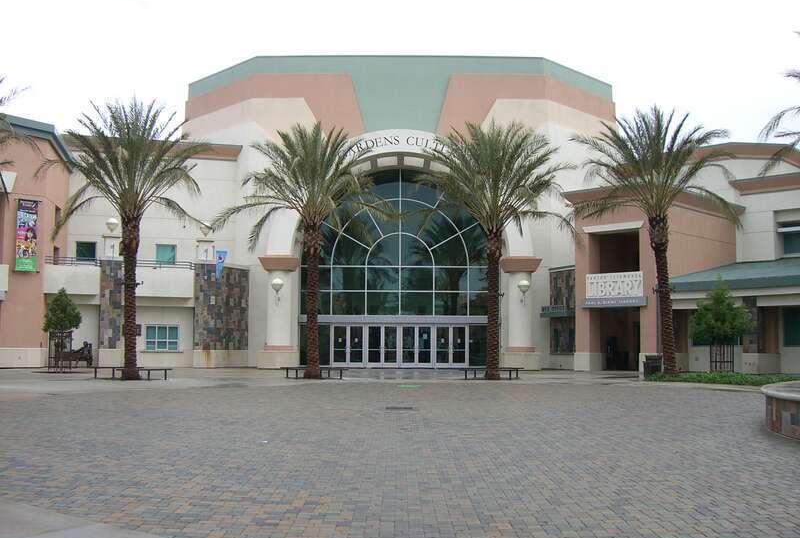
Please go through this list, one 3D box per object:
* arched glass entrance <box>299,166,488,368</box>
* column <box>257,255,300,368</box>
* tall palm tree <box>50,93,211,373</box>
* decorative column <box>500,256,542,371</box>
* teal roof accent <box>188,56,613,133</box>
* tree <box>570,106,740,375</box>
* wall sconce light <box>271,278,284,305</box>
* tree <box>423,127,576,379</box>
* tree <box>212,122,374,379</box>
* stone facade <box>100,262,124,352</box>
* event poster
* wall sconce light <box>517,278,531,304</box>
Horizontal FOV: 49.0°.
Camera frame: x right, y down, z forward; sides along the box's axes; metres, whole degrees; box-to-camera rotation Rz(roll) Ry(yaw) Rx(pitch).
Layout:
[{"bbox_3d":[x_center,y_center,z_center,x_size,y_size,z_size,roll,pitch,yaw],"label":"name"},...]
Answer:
[{"bbox_3d":[-0.014,-0.189,48.920,11.158,11.280,0.700,0,-5,0],"label":"arched glass entrance"},{"bbox_3d":[-6.632,2.380,48.058,2.200,6.052,1.900,0,-4,0],"label":"column"},{"bbox_3d":[-10.995,-1.271,35.704,6.293,11.447,6.165,0,-4,0],"label":"tall palm tree"},{"bbox_3d":[6.169,2.324,45.110,2.107,5.713,1.700,0,-5,0],"label":"decorative column"},{"bbox_3d":[0.017,-9.129,49.381,25.074,4.143,5.000,0,-5,0],"label":"teal roof accent"},{"bbox_3d":[9.997,-1.156,34.203,6.670,10.614,6.400,0,-5,0],"label":"tree"},{"bbox_3d":[-6.185,1.151,44.447,0.648,1.393,0.700,0,-5,0],"label":"wall sconce light"},{"bbox_3d":[4.102,-0.817,36.578,6.041,10.743,5.917,0,-4,0],"label":"tree"},{"bbox_3d":[-4.434,-0.817,36.574,6.610,10.740,6.476,0,-4,0],"label":"tree"},{"bbox_3d":[-15.149,1.872,46.019,1.120,4.665,0.600,2,-5,-22],"label":"stone facade"},{"bbox_3d":[-19.225,-1.712,45.264,1.100,3.722,0.080,5,-6,-44],"label":"event poster"},{"bbox_3d":[6.658,1.207,47.153,0.640,1.344,0.750,0,-4,0],"label":"wall sconce light"}]

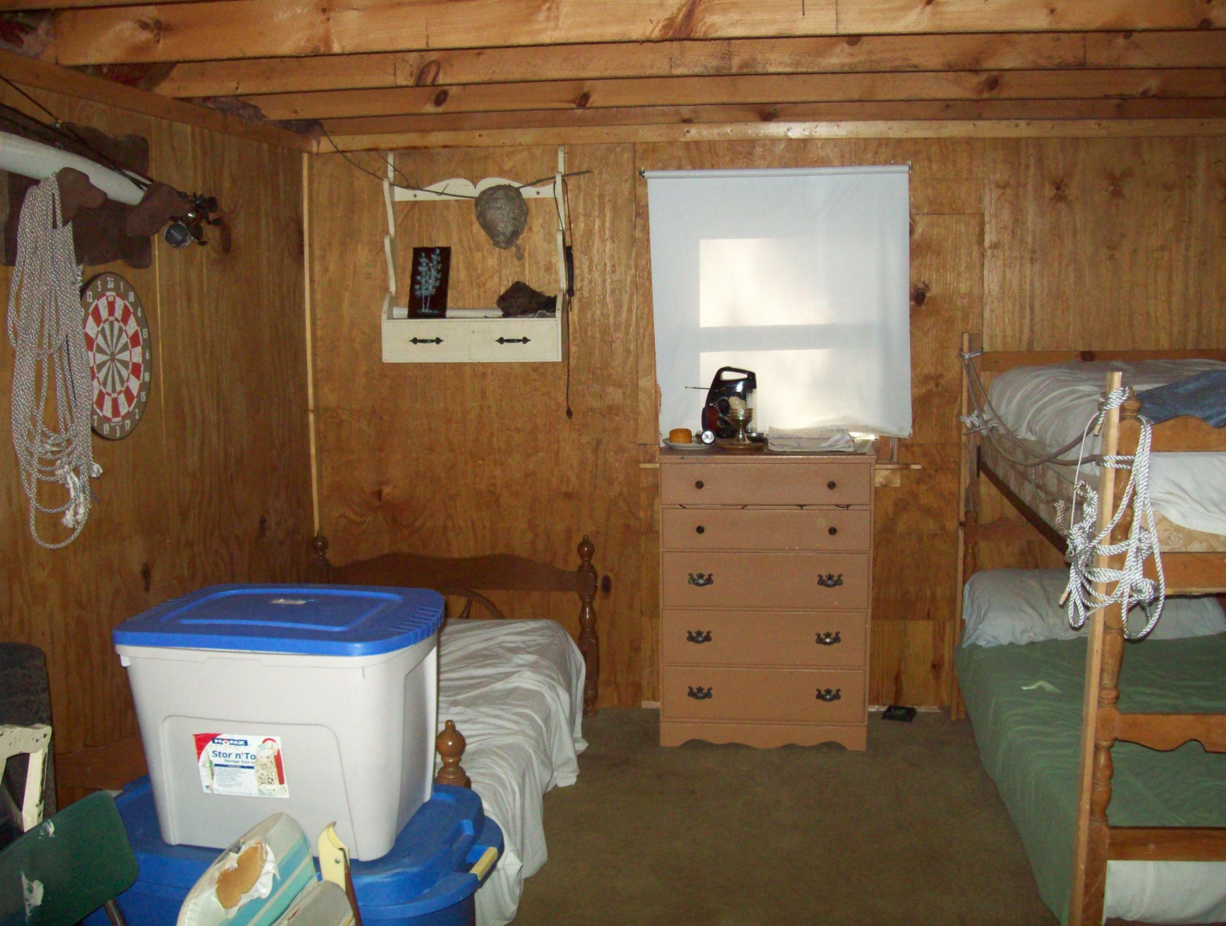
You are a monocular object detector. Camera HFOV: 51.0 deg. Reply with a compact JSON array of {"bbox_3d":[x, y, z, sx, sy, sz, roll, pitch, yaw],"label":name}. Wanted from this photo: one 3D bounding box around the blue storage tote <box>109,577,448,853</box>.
[{"bbox_3d":[-0.597,0.487,2.455,0.550,0.415,0.435,1,6,9],"label":"blue storage tote"}]

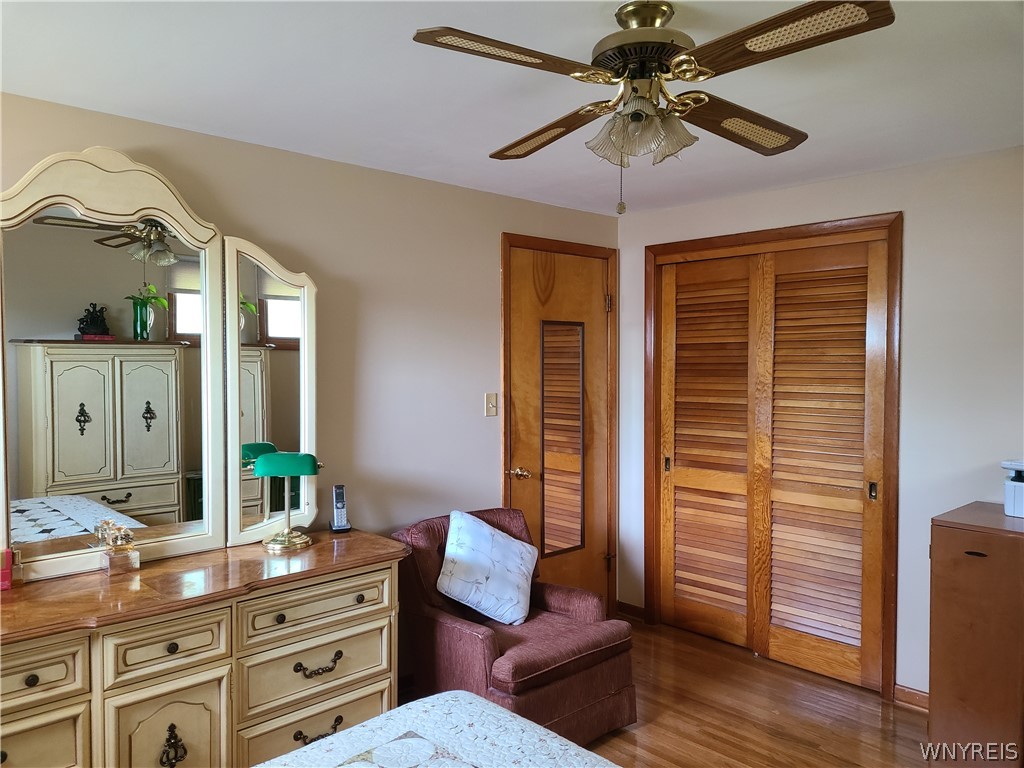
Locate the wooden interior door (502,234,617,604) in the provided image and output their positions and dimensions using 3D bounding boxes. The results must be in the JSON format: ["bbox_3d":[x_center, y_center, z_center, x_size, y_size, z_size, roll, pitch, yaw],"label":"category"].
[{"bbox_3d":[0.266,0.300,4.109,0.850,2.090,0.060,-2,3,-43],"label":"wooden interior door"}]

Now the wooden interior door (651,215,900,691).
[{"bbox_3d":[1.217,0.310,3.807,0.080,2.090,1.320,-2,3,-43],"label":"wooden interior door"}]

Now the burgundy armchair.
[{"bbox_3d":[-0.023,0.979,3.174,0.710,0.800,0.840,-2,3,-43],"label":"burgundy armchair"}]

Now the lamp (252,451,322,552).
[{"bbox_3d":[-0.836,0.421,2.868,0.255,0.345,0.185,-1,2,-13],"label":"lamp"}]

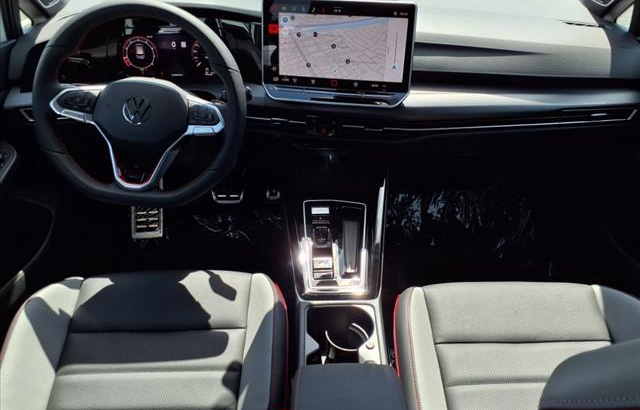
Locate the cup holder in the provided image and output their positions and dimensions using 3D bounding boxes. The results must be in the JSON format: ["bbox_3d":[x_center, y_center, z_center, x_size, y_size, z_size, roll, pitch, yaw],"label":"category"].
[{"bbox_3d":[0.037,0.259,0.930,0.122,0.075,0.134,1,41,1],"label":"cup holder"}]

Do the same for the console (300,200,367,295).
[{"bbox_3d":[0.033,0.092,1.065,0.135,0.060,0.240,1,49,1],"label":"console"}]

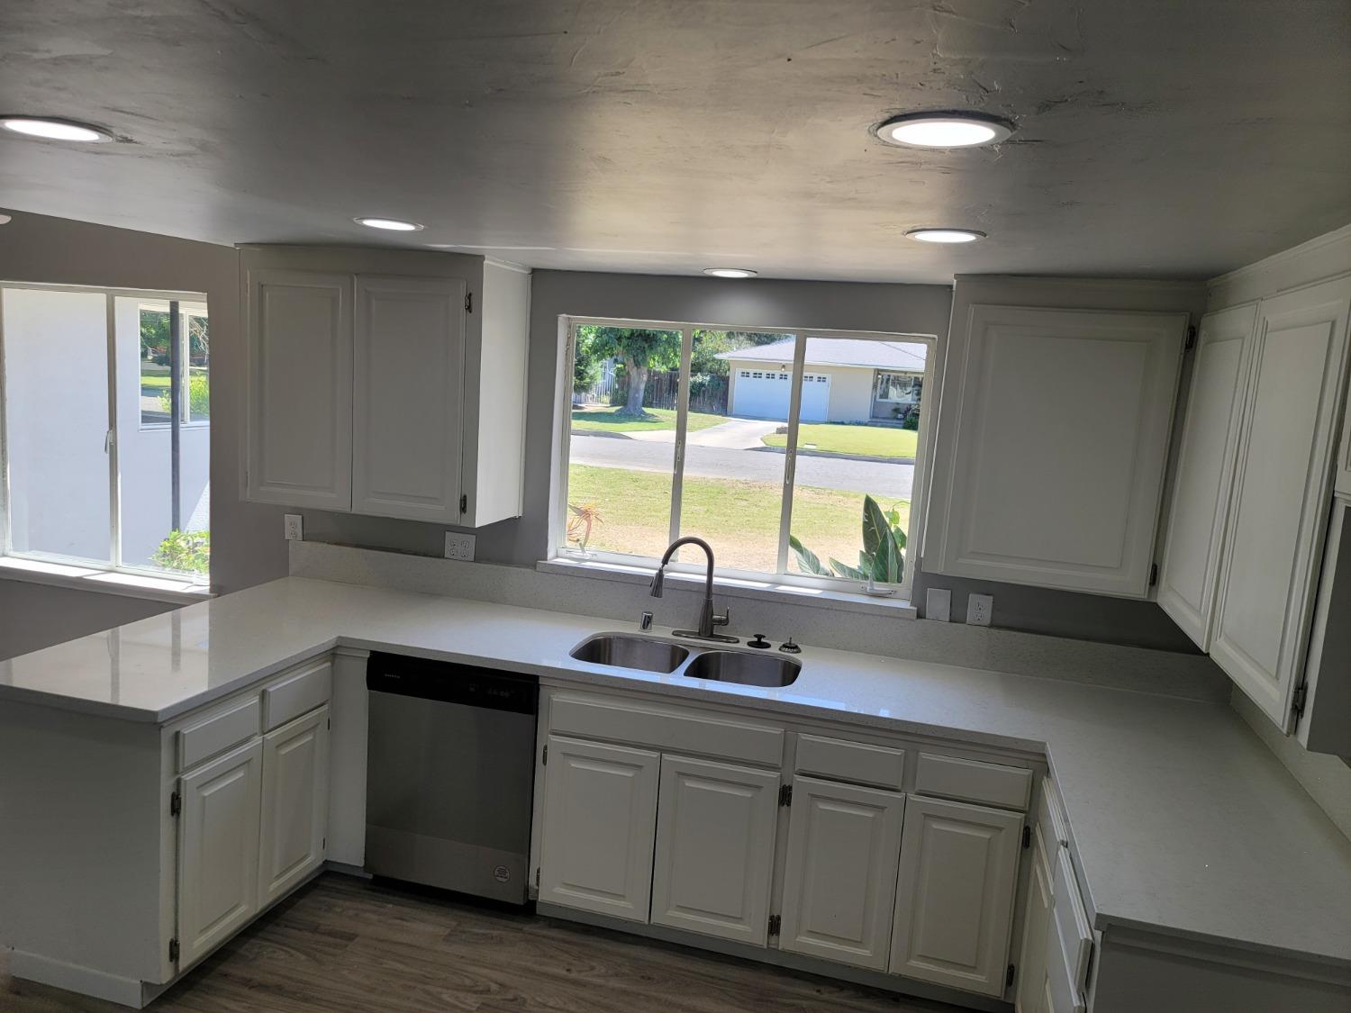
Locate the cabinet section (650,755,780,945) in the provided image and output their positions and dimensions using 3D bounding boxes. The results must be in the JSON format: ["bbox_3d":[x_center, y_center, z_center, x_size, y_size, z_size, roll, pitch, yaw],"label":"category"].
[{"bbox_3d":[0.124,1.067,3.040,0.374,0.568,0.030,6,8,15],"label":"cabinet section"}]

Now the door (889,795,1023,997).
[{"bbox_3d":[0.820,1.137,2.857,0.328,0.568,0.025,6,8,15],"label":"door"}]

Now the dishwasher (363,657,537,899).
[{"bbox_3d":[-0.678,0.888,3.538,0.604,0.821,0.602,6,8,15],"label":"dishwasher"}]

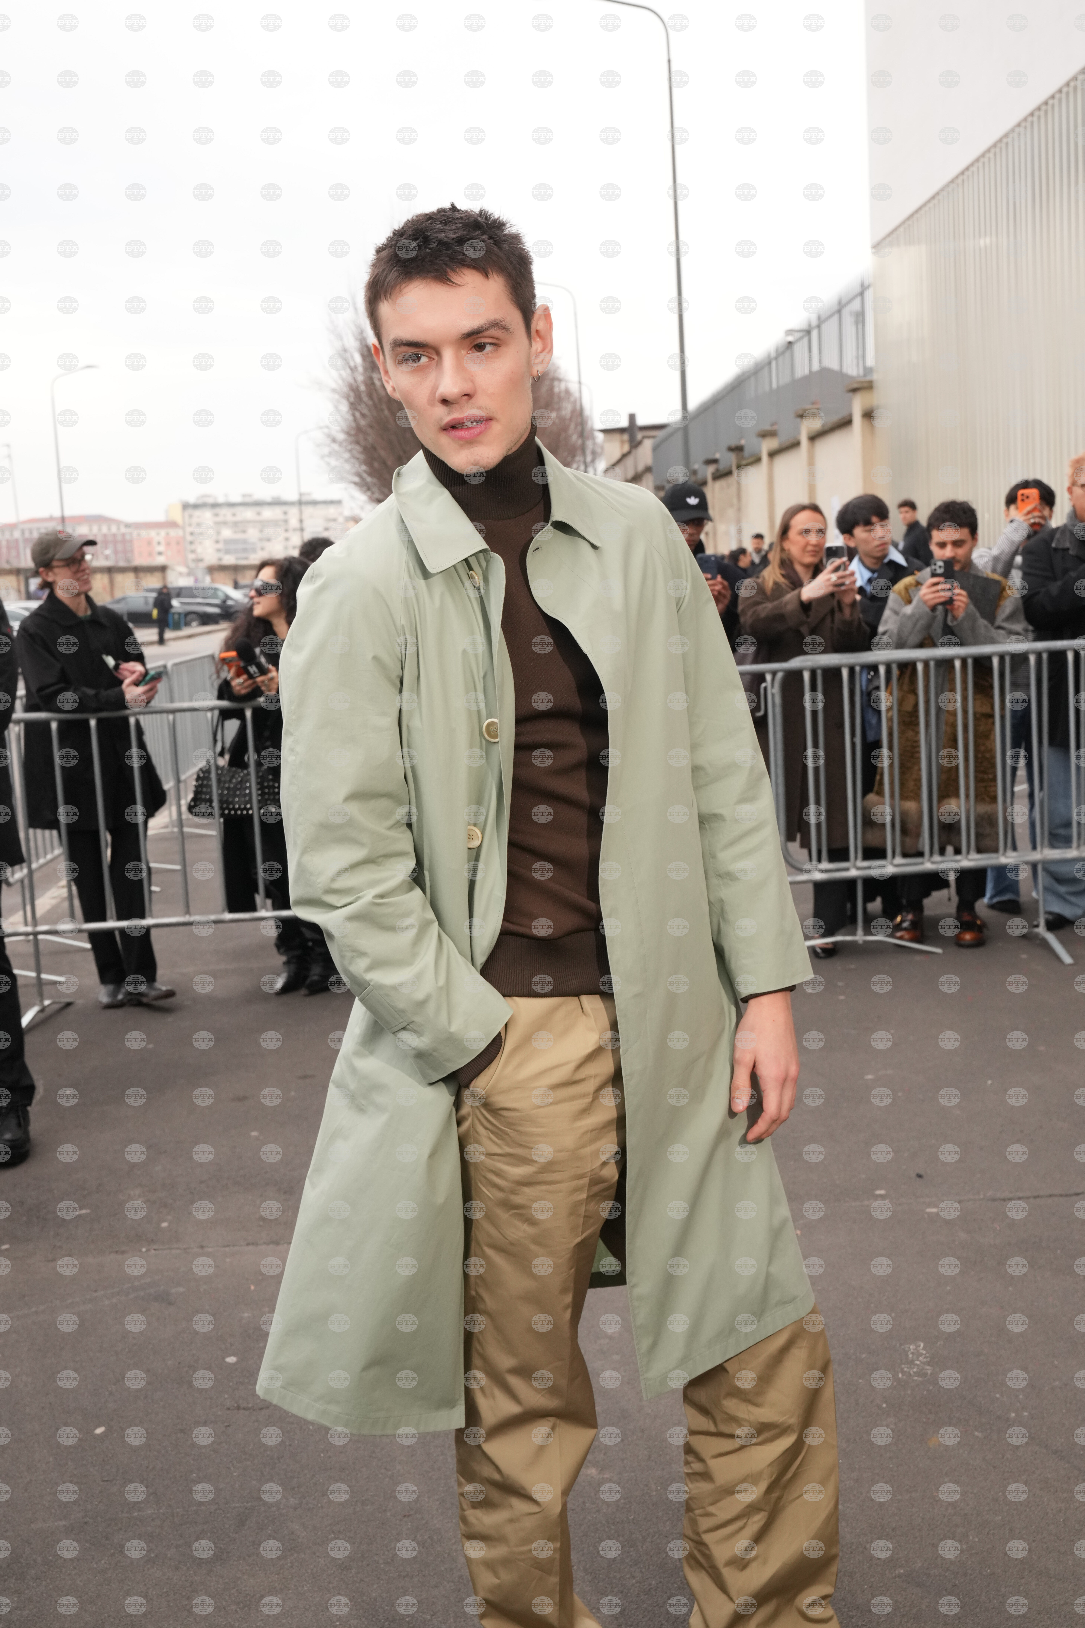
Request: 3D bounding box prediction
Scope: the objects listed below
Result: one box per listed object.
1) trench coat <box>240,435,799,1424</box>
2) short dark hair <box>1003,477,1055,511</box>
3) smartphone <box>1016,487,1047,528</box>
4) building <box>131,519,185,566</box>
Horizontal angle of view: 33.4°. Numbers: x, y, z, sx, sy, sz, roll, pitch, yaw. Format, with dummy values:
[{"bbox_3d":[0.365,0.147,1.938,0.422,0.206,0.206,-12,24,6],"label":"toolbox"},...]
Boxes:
[{"bbox_3d":[-0.015,0.105,1.950,0.570,1.010,0.400,-4,7,-10],"label":"trench coat"},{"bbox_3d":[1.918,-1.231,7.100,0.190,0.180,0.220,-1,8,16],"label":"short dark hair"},{"bbox_3d":[1.865,-1.169,6.900,0.076,0.157,0.012,-4,8,16],"label":"smartphone"},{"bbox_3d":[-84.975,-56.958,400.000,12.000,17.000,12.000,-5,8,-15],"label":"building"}]

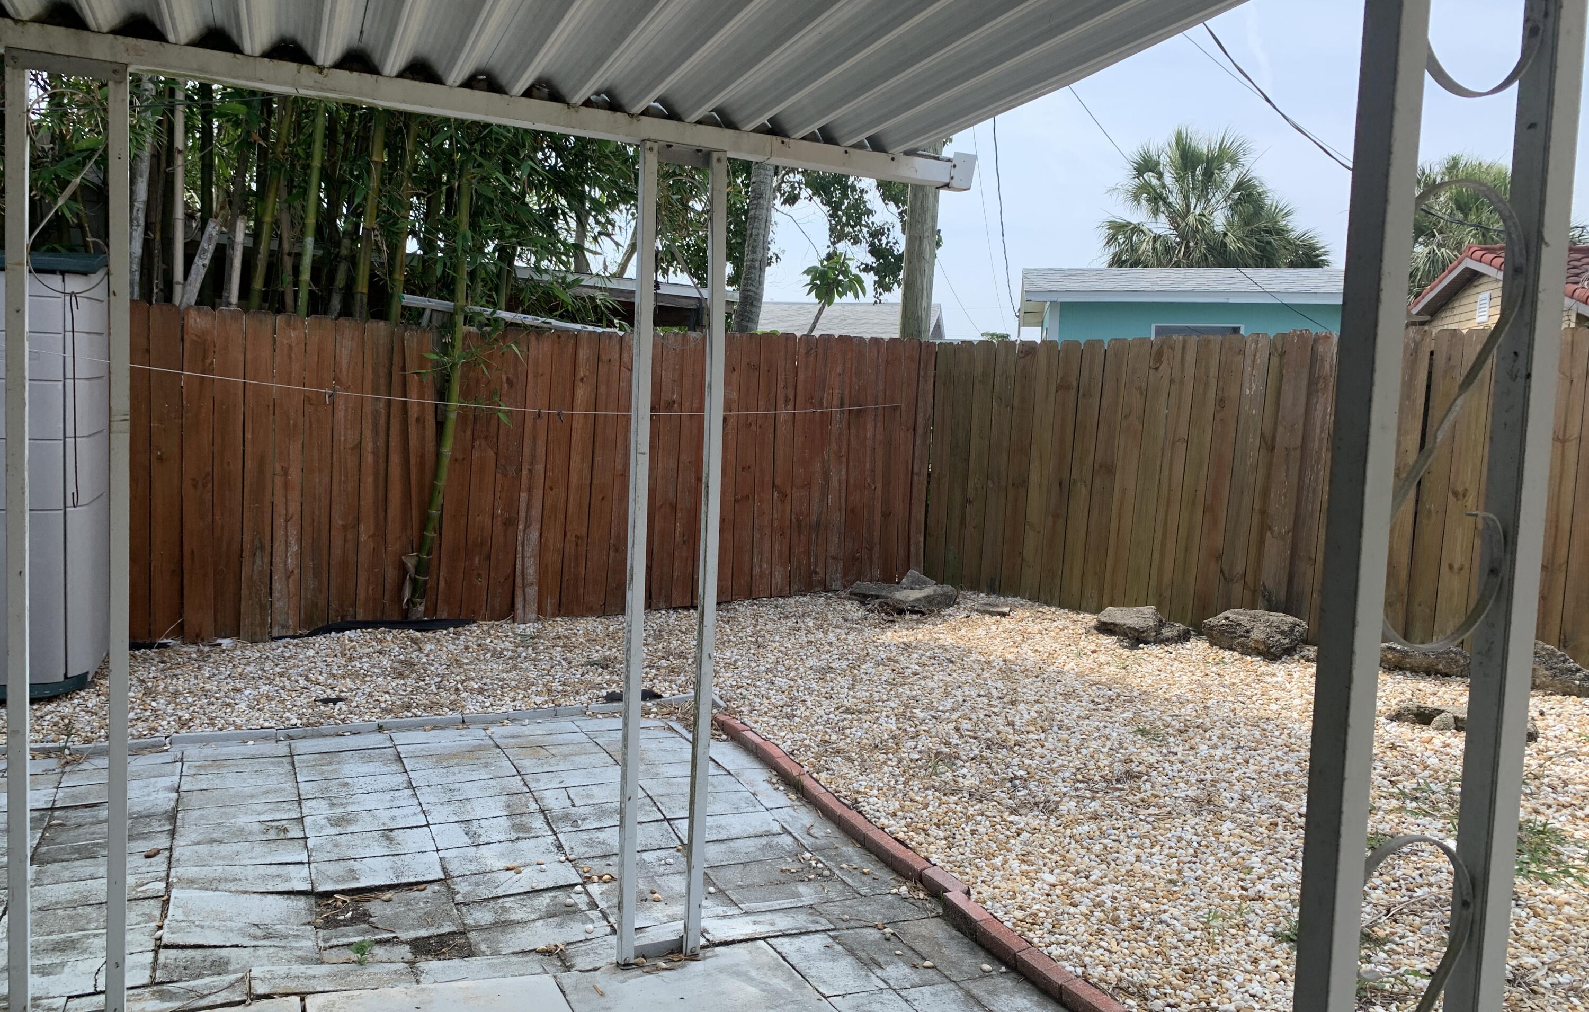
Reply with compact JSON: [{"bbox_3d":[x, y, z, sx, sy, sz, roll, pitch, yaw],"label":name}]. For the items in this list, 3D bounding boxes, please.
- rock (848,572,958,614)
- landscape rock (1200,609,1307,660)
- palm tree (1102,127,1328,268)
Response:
[{"bbox_3d":[0.755,0.604,8.300,0.720,0.230,0.480,3,5,0],"label":"rock"},{"bbox_3d":[2.690,0.746,7.000,0.560,0.250,0.400,5,5,29],"label":"landscape rock"},{"bbox_3d":[7.204,-3.241,21.281,4.100,6.719,4.100,4,5,19],"label":"palm tree"}]

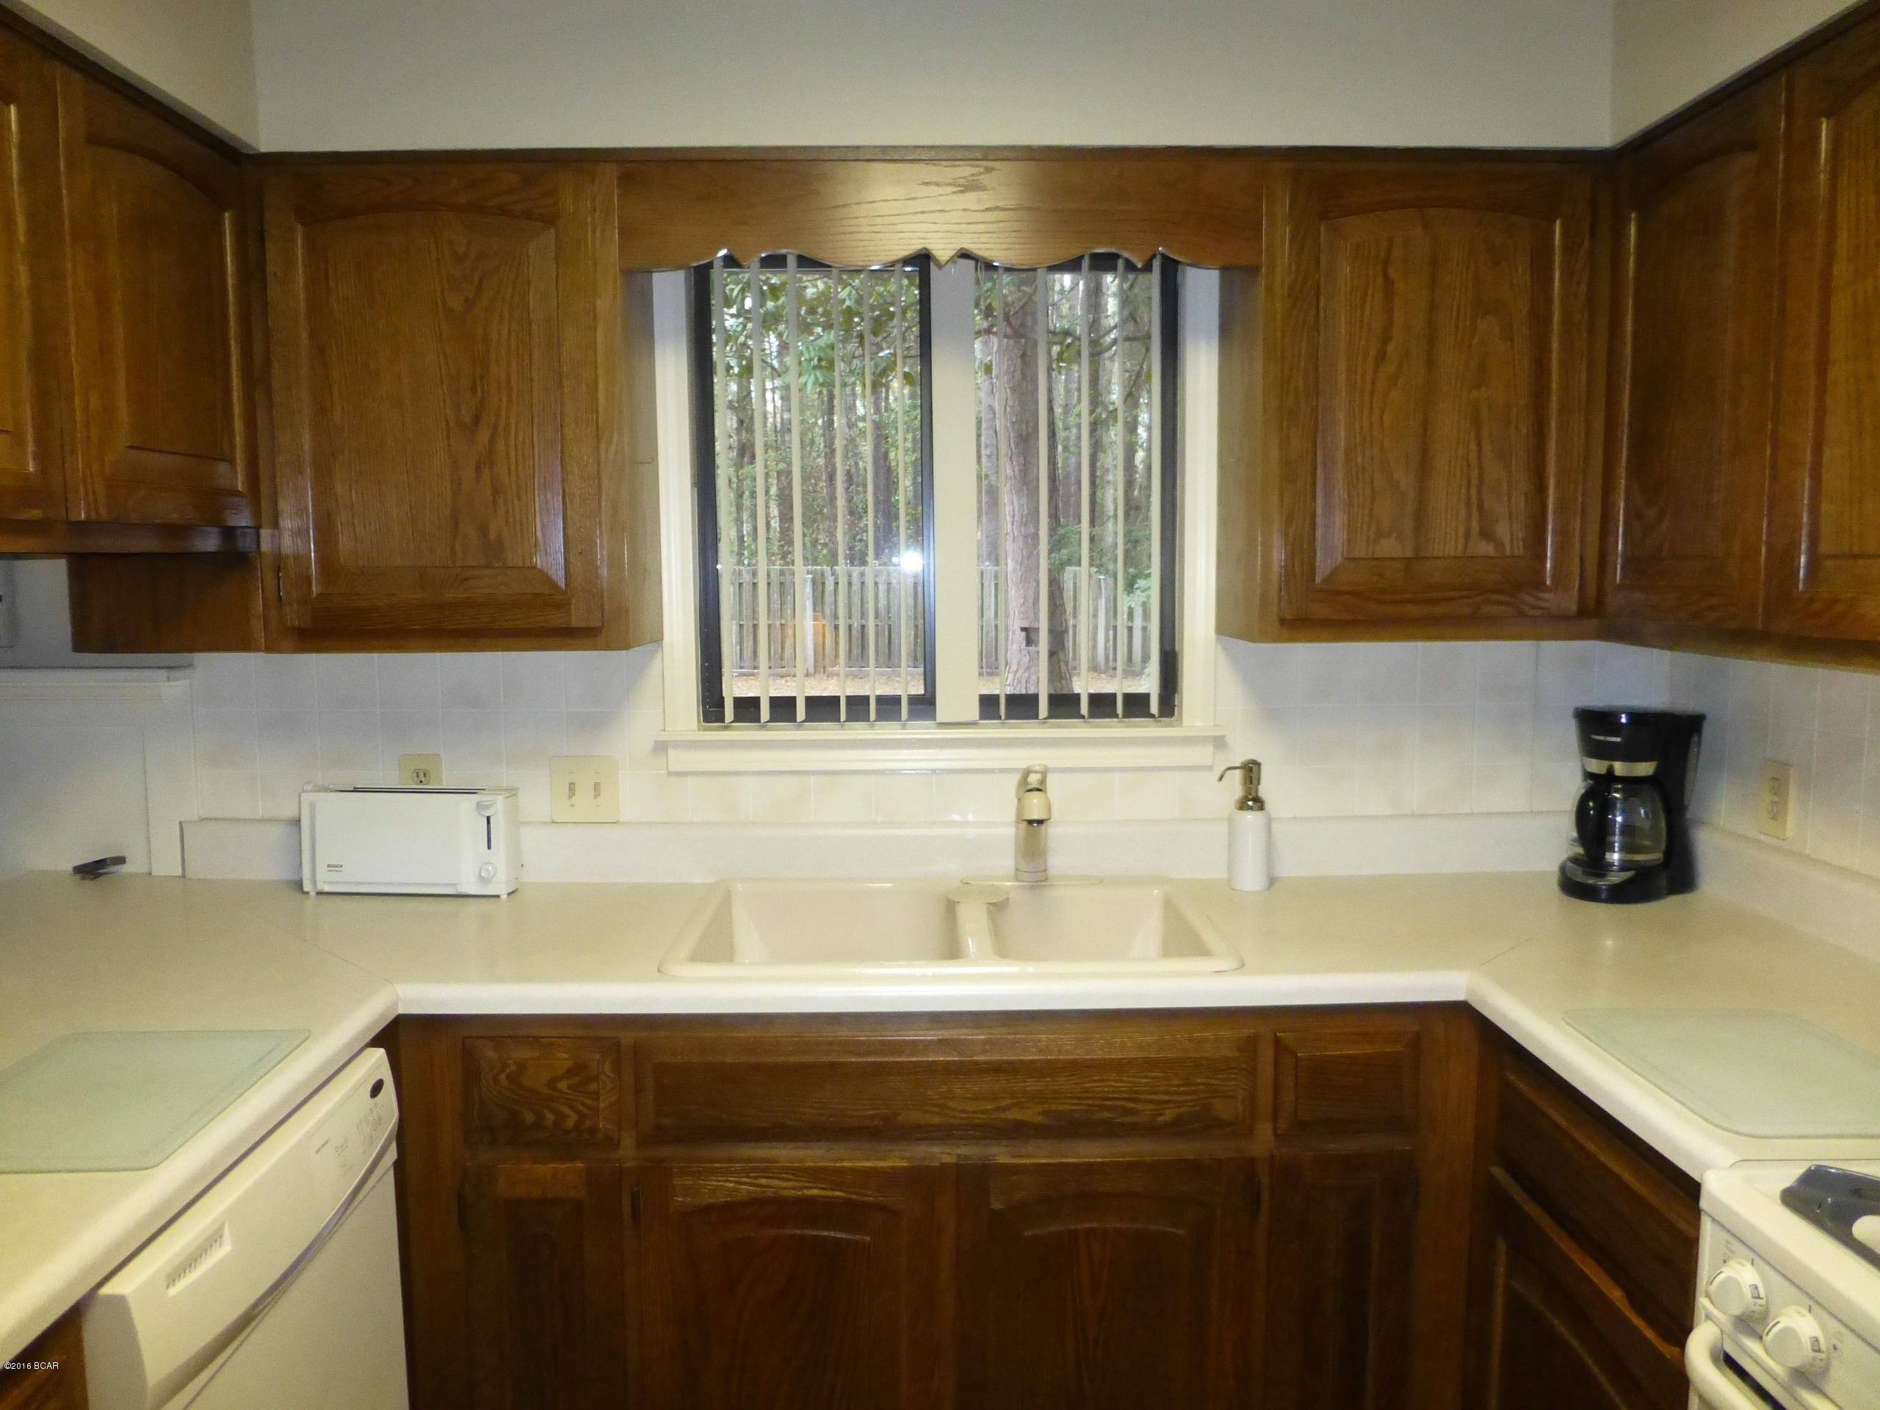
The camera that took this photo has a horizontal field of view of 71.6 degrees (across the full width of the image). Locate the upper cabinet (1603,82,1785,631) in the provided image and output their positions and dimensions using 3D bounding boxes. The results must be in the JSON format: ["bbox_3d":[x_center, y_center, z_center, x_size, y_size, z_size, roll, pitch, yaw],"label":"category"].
[{"bbox_3d":[1.181,-0.453,1.801,0.320,0.695,0.402,-1,6,-1],"label":"upper cabinet"}]

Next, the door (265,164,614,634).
[{"bbox_3d":[-0.760,-0.465,1.993,0.491,0.695,0.030,-1,6,-1],"label":"door"}]

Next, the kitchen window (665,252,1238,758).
[{"bbox_3d":[-0.001,-0.351,2.351,1.015,0.935,0.120,-1,6,-1],"label":"kitchen window"}]

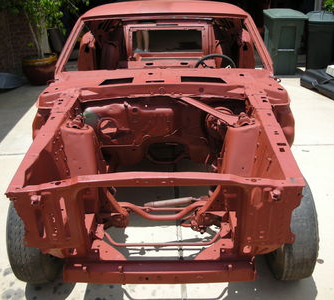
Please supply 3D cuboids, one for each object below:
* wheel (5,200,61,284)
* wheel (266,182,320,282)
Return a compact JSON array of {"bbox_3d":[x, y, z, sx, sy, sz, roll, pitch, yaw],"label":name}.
[{"bbox_3d":[-0.754,0.460,2.436,0.200,0.645,0.645,-1,24,1],"label":"wheel"},{"bbox_3d":[0.706,0.440,2.400,0.200,0.645,0.645,-1,24,1],"label":"wheel"}]

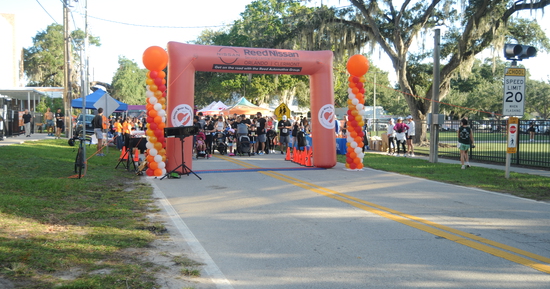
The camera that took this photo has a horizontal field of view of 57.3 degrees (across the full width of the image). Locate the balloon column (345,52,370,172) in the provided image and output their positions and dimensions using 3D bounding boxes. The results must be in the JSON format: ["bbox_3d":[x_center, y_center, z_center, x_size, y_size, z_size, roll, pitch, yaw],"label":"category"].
[{"bbox_3d":[2.479,-0.975,15.390,0.700,3.520,0.700,0,3,0],"label":"balloon column"}]

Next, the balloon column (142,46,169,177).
[{"bbox_3d":[-3.192,-0.872,13.465,0.700,3.500,0.700,-1,3,-18],"label":"balloon column"}]

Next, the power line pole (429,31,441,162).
[{"bbox_3d":[5.648,-1.683,17.667,0.330,4.663,0.320,-1,3,-18],"label":"power line pole"}]

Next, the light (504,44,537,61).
[{"bbox_3d":[6.226,-2.325,12.750,0.750,0.400,0.380,-1,3,-18],"label":"light"}]

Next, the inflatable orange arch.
[{"bbox_3d":[-0.565,-1.091,15.327,5.410,3.725,0.800,-1,3,-18],"label":"inflatable orange arch"}]

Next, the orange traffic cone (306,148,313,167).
[{"bbox_3d":[1.145,0.444,16.663,0.270,0.550,0.270,-1,3,-18],"label":"orange traffic cone"}]

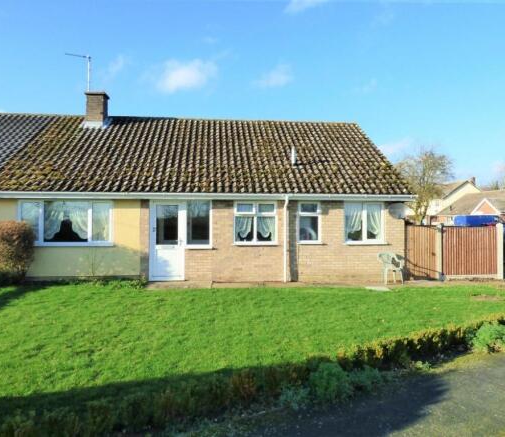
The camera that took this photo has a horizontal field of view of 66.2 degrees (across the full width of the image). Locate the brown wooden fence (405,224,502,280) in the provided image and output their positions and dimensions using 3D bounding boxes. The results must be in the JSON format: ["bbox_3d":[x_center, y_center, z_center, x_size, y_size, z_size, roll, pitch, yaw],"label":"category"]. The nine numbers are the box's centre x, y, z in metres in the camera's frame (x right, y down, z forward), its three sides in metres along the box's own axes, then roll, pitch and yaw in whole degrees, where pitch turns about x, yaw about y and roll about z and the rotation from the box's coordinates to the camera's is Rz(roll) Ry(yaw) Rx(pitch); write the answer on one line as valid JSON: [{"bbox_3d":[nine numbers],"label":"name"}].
[{"bbox_3d":[5.555,0.935,10.650,2.690,1.540,0.120,0,0,0],"label":"brown wooden fence"}]

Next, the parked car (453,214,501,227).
[{"bbox_3d":[16.382,0.797,26.984,4.500,2.020,1.880,0,-1,-3],"label":"parked car"}]

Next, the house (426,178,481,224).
[{"bbox_3d":[29.149,-1.490,57.807,8.600,7.800,8.200,0,-1,-15],"label":"house"}]

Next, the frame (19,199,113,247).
[{"bbox_3d":[-4.640,0.117,9.655,2.292,1.162,0.100,0,-1,-5],"label":"frame"}]

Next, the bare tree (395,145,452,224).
[{"bbox_3d":[11.547,-1.594,26.000,4.000,6.500,4.000,0,0,0],"label":"bare tree"}]

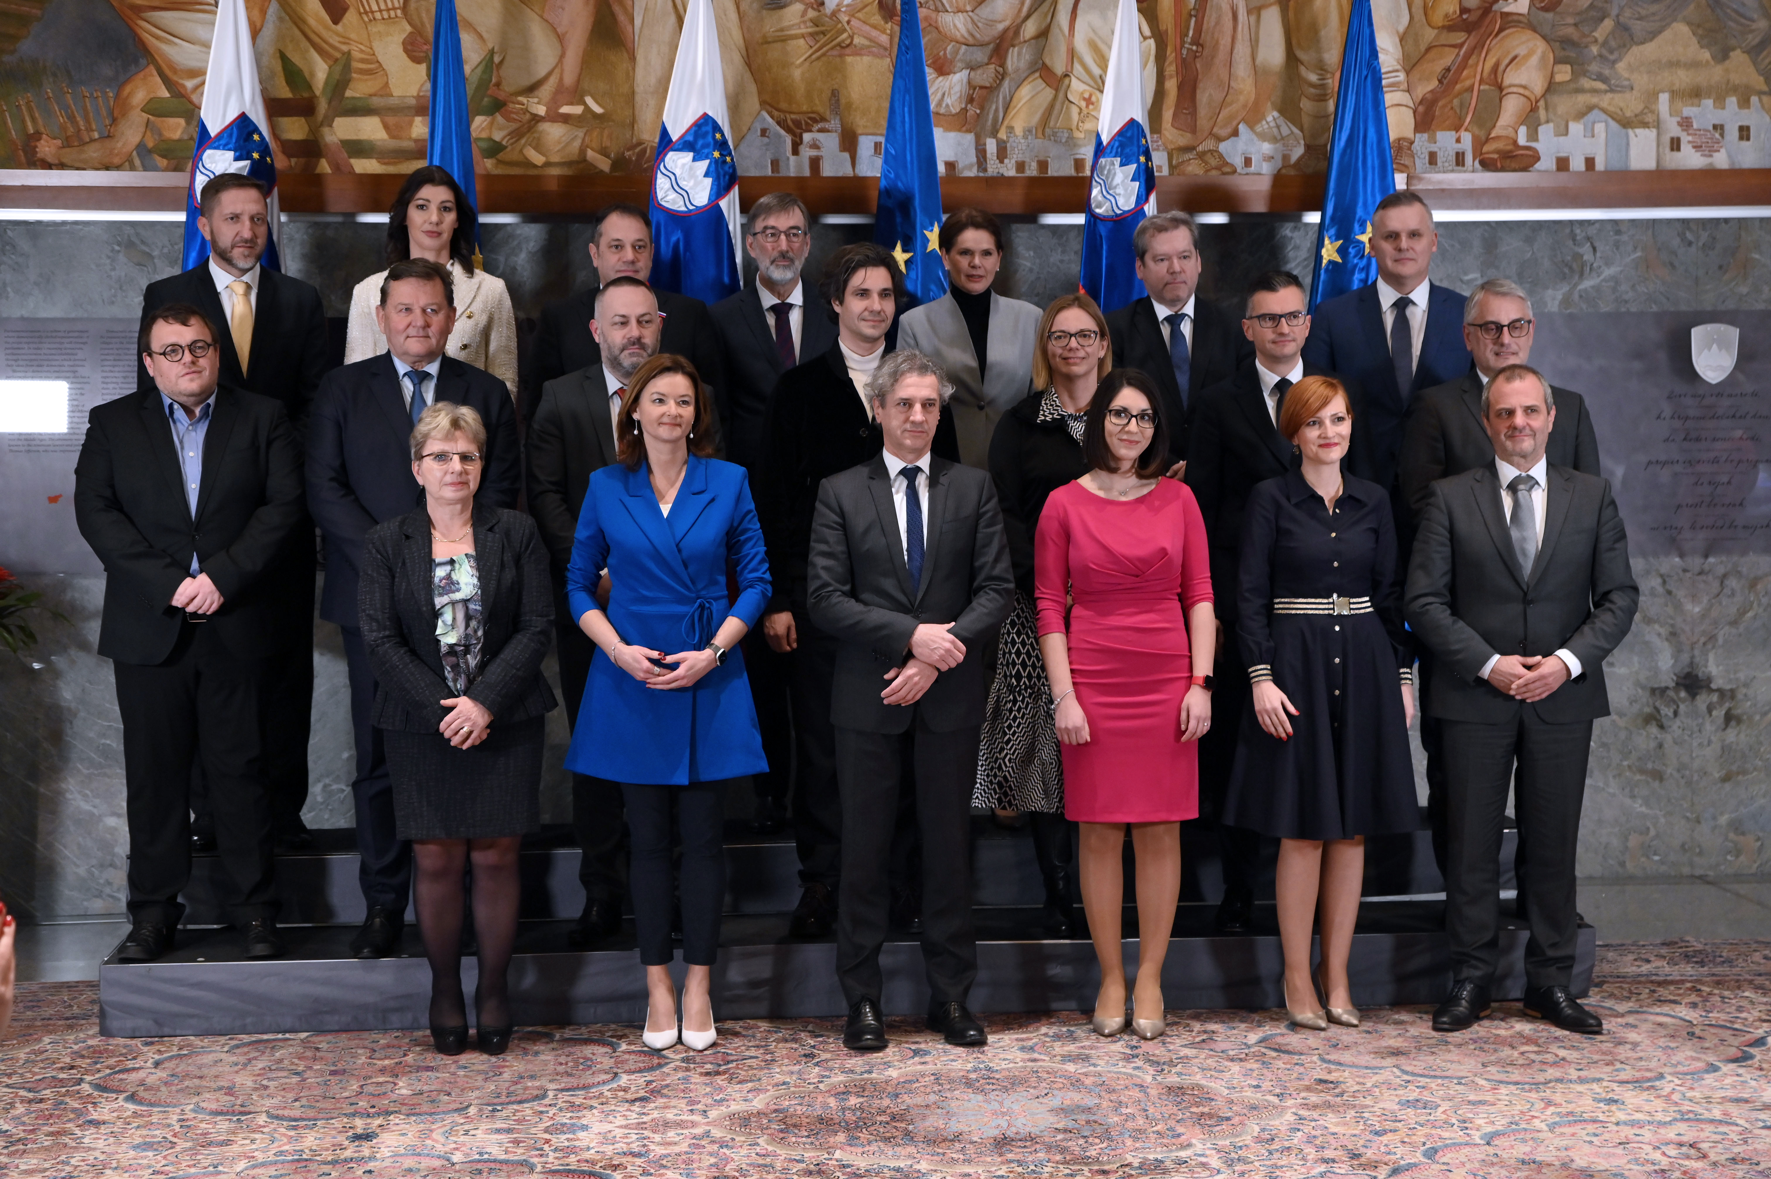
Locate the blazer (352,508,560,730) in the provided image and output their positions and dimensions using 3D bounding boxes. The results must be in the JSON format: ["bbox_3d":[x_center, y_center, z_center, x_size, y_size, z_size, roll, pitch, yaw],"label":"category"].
[{"bbox_3d":[-1.095,0.074,7.530,0.500,0.575,0.360,-1,3,-7],"label":"blazer"}]

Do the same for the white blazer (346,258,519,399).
[{"bbox_3d":[-1.310,-0.610,8.530,0.480,0.660,0.270,-1,4,-9],"label":"white blazer"}]

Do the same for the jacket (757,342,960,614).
[{"bbox_3d":[-0.072,-0.301,8.099,0.550,0.759,0.310,-1,3,-19],"label":"jacket"}]

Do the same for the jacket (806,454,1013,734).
[{"bbox_3d":[0.063,0.009,7.700,0.520,0.710,0.330,-1,4,-7],"label":"jacket"}]

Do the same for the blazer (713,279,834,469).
[{"bbox_3d":[-0.296,-0.533,8.668,0.510,0.740,0.290,-1,3,-14],"label":"blazer"}]

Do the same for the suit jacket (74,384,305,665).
[{"bbox_3d":[-1.869,-0.175,7.930,0.590,0.730,0.400,-1,4,-16],"label":"suit jacket"}]

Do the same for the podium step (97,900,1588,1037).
[{"bbox_3d":[-0.081,1.040,8.171,4.020,0.190,0.500,-1,3,-6],"label":"podium step"}]

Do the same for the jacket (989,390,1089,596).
[{"bbox_3d":[0.521,-0.258,8.129,0.470,0.600,0.270,-1,3,-16],"label":"jacket"}]

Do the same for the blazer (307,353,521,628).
[{"bbox_3d":[-1.265,-0.267,7.933,0.575,0.740,0.330,-1,3,-9],"label":"blazer"}]

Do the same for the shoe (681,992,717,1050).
[{"bbox_3d":[-0.480,1.107,7.610,0.088,0.120,0.235,-1,3,-5],"label":"shoe"}]

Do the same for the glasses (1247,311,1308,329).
[{"bbox_3d":[1.086,-0.743,8.170,0.142,0.045,0.145,-1,4,-9],"label":"glasses"}]

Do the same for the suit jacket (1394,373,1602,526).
[{"bbox_3d":[1.743,-0.252,8.340,0.540,0.740,0.290,-1,4,-2],"label":"suit jacket"}]

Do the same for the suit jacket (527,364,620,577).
[{"bbox_3d":[-0.702,-0.265,8.020,0.550,0.720,0.360,-1,3,-6],"label":"suit jacket"}]

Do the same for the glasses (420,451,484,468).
[{"bbox_3d":[-1.118,-0.335,7.600,0.136,0.041,0.140,-2,4,-20],"label":"glasses"}]

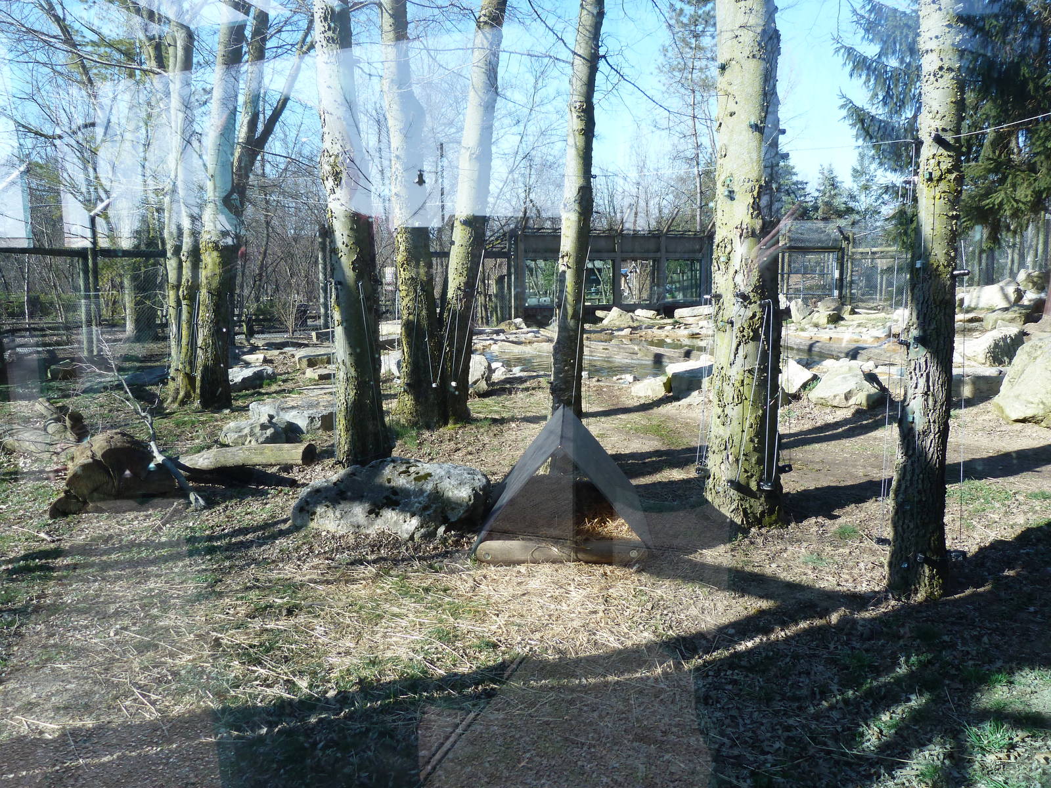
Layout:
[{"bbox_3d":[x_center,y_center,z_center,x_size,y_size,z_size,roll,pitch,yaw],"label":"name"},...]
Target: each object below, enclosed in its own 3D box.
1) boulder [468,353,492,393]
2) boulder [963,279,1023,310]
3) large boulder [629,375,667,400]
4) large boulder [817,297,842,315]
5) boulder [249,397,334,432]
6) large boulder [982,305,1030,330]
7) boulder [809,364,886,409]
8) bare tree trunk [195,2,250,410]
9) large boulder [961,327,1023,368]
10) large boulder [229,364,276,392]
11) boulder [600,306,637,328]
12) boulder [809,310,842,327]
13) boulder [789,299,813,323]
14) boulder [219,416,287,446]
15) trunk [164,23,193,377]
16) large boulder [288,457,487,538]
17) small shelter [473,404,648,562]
[{"bbox_3d":[-0.761,-0.311,11.468,0.513,0.571,0.487,0,8,0],"label":"boulder"},{"bbox_3d":[12.630,-2.694,20.500,1.500,0.780,1.000,3,8,22],"label":"boulder"},{"bbox_3d":[1.739,-0.082,10.693,0.512,0.345,0.384,0,8,0],"label":"large boulder"},{"bbox_3d":[10.059,-2.924,25.138,0.790,0.592,0.593,0,8,0],"label":"large boulder"},{"bbox_3d":[-2.842,0.236,9.300,1.050,0.340,0.800,-1,7,-11],"label":"boulder"},{"bbox_3d":[11.718,-1.851,18.500,1.100,0.550,0.800,4,8,27],"label":"large boulder"},{"bbox_3d":[4.520,-0.122,10.700,1.020,0.580,0.750,2,7,19],"label":"boulder"},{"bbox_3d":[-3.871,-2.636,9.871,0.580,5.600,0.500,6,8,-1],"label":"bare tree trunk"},{"bbox_3d":[8.157,-0.816,13.316,0.956,0.678,0.669,0,8,0],"label":"large boulder"},{"bbox_3d":[-4.216,-0.239,11.529,0.796,0.394,0.517,0,8,0],"label":"large boulder"},{"bbox_3d":[2.980,-2.461,24.193,1.150,0.697,0.805,0,8,0],"label":"boulder"},{"bbox_3d":[9.629,-2.429,24.399,0.958,0.545,0.718,0,8,0],"label":"boulder"},{"bbox_3d":[8.529,-2.555,23.500,0.760,0.740,0.650,2,7,17],"label":"boulder"},{"bbox_3d":[-2.950,0.397,8.250,0.700,0.310,0.500,-2,7,-14],"label":"boulder"},{"bbox_3d":[-4.719,-2.591,10.300,0.380,4.750,0.380,0,7,-19],"label":"trunk"},{"bbox_3d":[-0.896,0.670,5.073,1.250,0.400,0.690,2,8,14],"label":"large boulder"},{"bbox_3d":[0.255,0.564,5.307,1.080,0.730,1.420,0,7,3],"label":"small shelter"}]

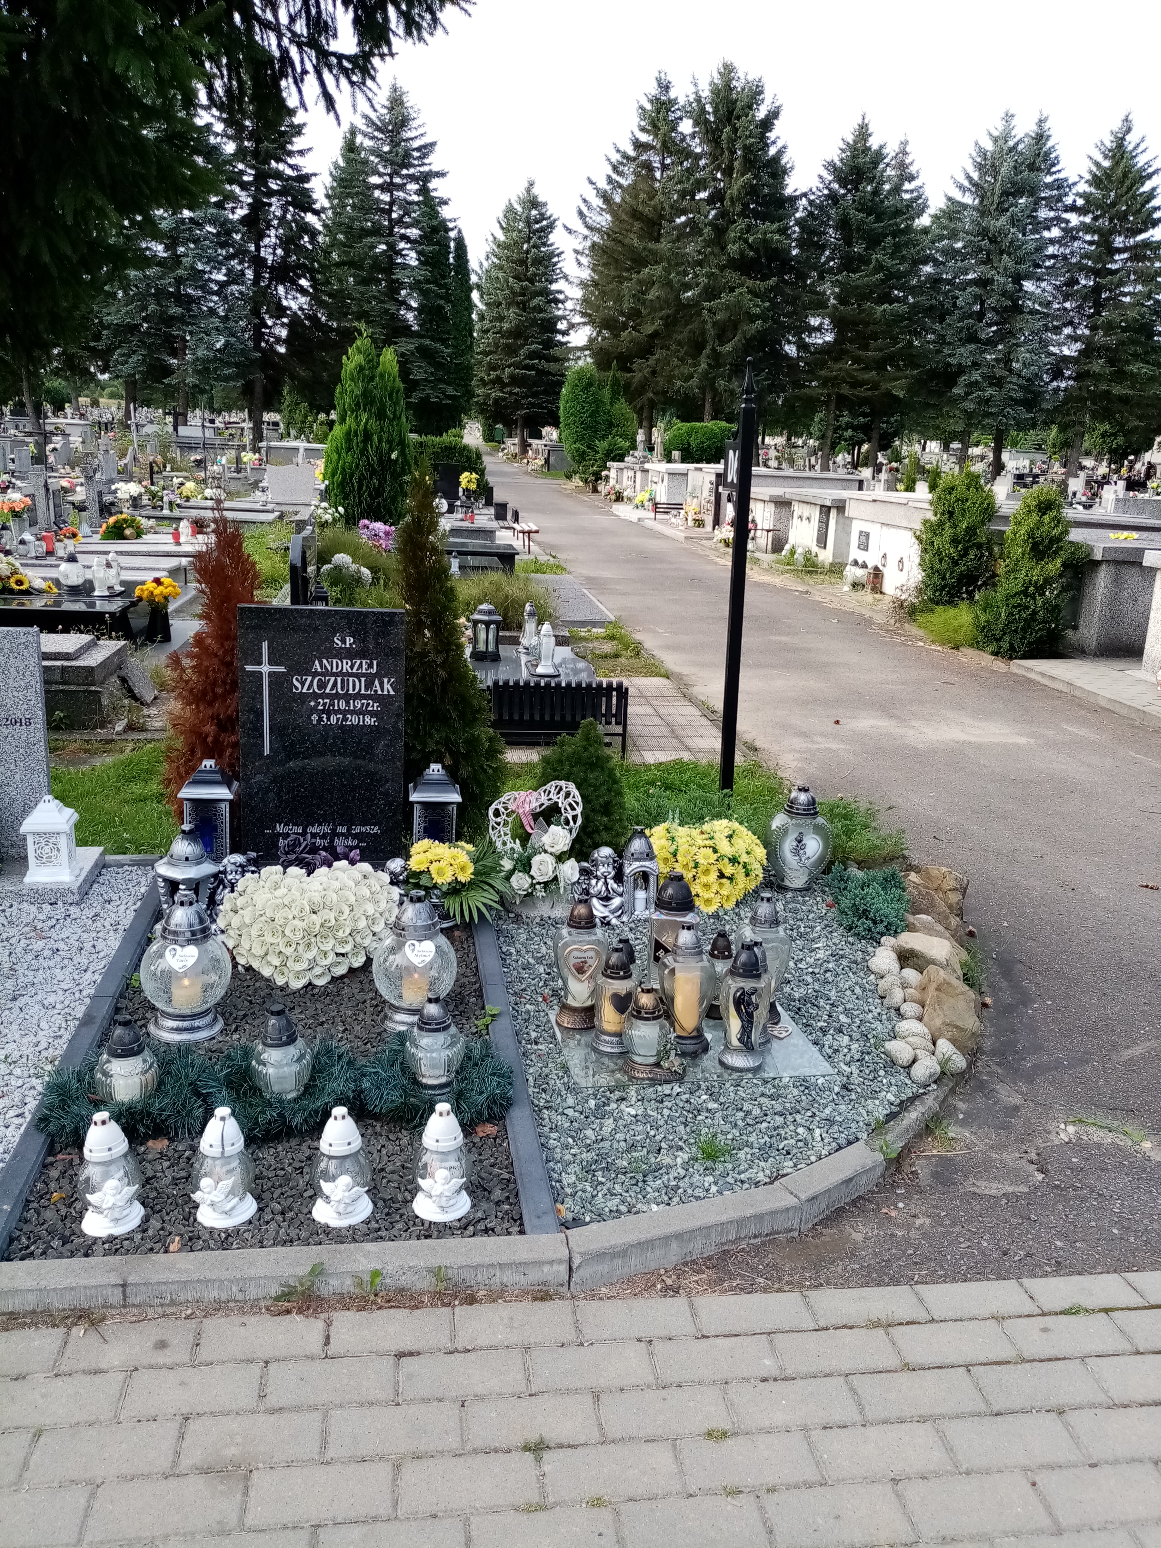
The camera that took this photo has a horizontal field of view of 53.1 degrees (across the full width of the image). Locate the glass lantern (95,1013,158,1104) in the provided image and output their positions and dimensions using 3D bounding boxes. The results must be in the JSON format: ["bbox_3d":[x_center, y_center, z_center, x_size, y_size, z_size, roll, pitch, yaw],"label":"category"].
[{"bbox_3d":[-0.921,0.584,2.359,0.123,0.206,0.123,3,17,0],"label":"glass lantern"}]

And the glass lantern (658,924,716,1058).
[{"bbox_3d":[0.252,0.499,2.722,0.135,0.320,0.120,4,17,6],"label":"glass lantern"}]

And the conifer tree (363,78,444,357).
[{"bbox_3d":[-7.396,-19.821,45.550,4.900,13.320,4.900,0,15,-9],"label":"conifer tree"}]

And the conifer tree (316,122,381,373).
[{"bbox_3d":[-9.281,-19.466,46.703,3.900,11.910,3.900,0,15,-11],"label":"conifer tree"}]

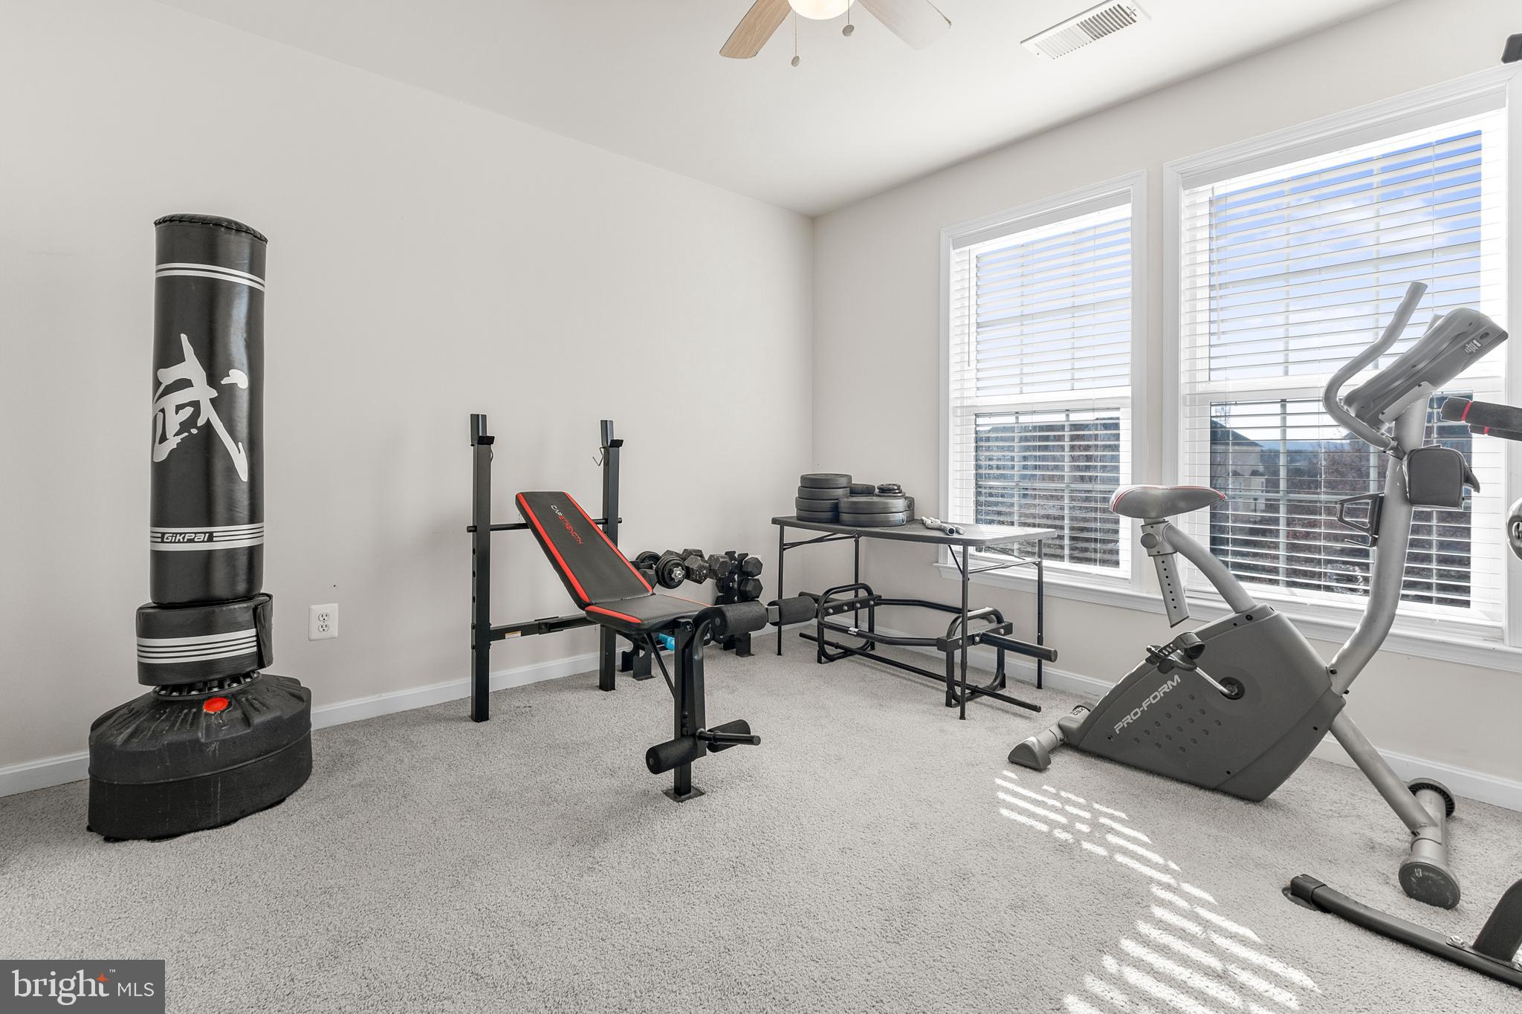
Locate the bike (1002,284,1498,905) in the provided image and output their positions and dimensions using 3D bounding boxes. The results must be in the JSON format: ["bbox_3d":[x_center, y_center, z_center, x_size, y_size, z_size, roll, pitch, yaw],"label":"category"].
[{"bbox_3d":[1.404,0.167,1.899,0.530,1.440,1.090,-3,4,-44],"label":"bike"}]

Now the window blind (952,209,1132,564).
[{"bbox_3d":[1.284,-0.541,2.997,0.060,1.560,0.850,-2,3,-42],"label":"window blind"}]

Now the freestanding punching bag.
[{"bbox_3d":[-1.684,0.011,1.935,0.510,1.700,0.510,-1,3,-17],"label":"freestanding punching bag"}]

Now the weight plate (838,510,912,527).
[{"bbox_3d":[0.552,0.050,3.113,0.330,0.060,0.330,0,3,0],"label":"weight plate"}]

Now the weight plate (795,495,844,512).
[{"bbox_3d":[0.321,-0.020,3.263,0.280,0.058,0.280,0,3,0],"label":"weight plate"}]

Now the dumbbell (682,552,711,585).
[{"bbox_3d":[-0.376,0.286,3.110,0.140,0.140,0.290,-2,4,-39],"label":"dumbbell"}]

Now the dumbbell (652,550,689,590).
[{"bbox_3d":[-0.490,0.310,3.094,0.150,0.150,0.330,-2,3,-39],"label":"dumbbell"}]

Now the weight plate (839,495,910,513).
[{"bbox_3d":[0.545,-0.014,3.060,0.333,0.063,0.333,0,3,0],"label":"weight plate"}]

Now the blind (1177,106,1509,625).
[{"bbox_3d":[1.977,-0.452,2.246,0.060,1.560,0.850,-2,3,-42],"label":"blind"}]

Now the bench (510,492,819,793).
[{"bbox_3d":[-0.483,0.414,2.230,0.380,0.880,1.660,-2,4,-39],"label":"bench"}]

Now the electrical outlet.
[{"bbox_3d":[-1.682,0.445,2.441,0.083,0.122,0.008,-2,3,-39],"label":"electrical outlet"}]

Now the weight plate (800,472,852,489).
[{"bbox_3d":[0.327,-0.132,3.200,0.262,0.058,0.262,0,3,0],"label":"weight plate"}]

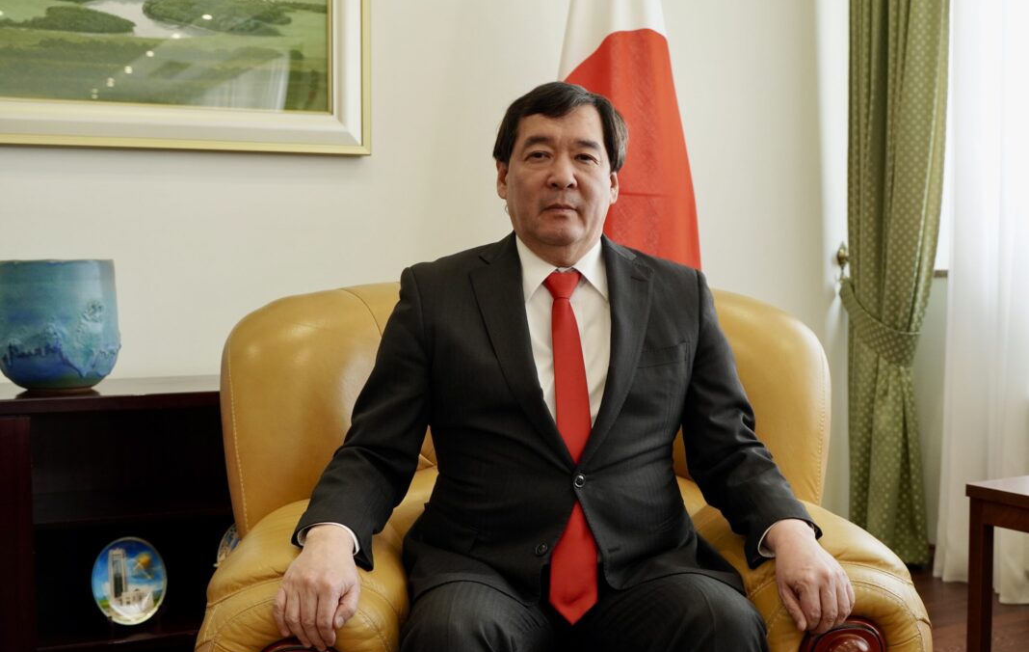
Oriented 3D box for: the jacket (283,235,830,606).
[{"bbox_3d":[0.042,0.118,1.720,0.660,0.540,0.500,0,3,-7],"label":"jacket"}]

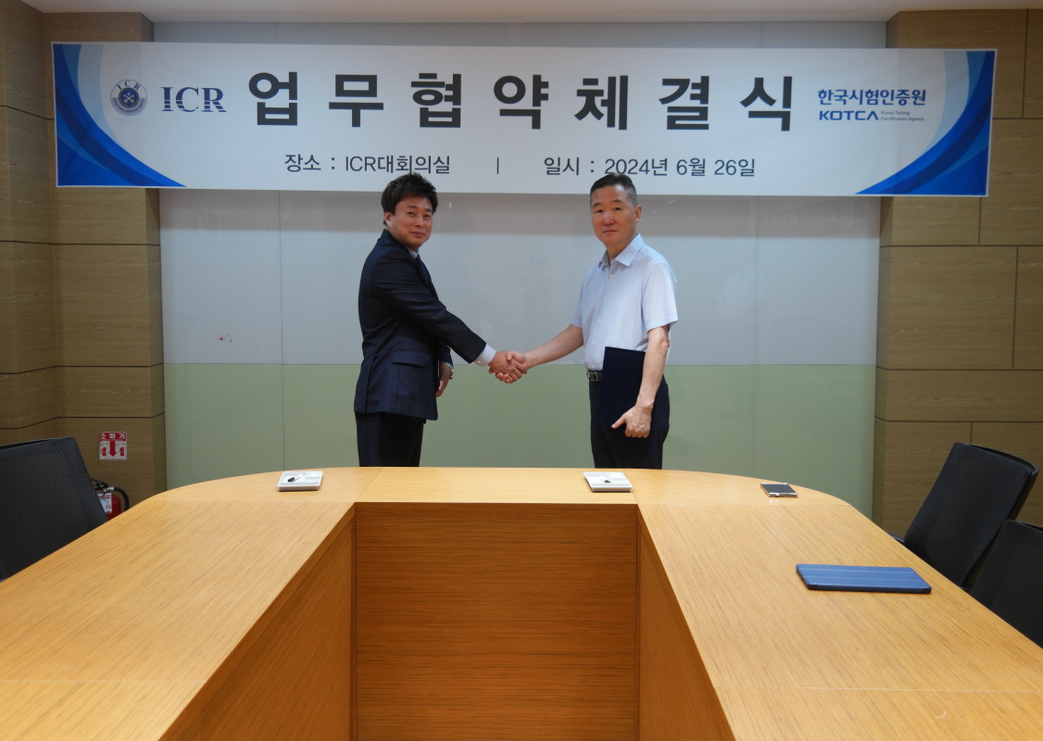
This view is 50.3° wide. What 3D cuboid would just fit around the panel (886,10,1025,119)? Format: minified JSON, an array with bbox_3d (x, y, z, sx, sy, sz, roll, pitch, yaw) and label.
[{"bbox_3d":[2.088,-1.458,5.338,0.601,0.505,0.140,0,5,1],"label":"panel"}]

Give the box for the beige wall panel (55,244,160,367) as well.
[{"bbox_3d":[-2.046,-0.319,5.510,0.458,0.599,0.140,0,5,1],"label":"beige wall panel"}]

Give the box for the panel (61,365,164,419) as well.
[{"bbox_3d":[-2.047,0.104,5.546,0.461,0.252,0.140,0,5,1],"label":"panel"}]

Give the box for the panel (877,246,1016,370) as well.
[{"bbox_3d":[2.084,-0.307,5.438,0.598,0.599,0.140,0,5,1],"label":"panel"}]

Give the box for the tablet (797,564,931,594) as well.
[{"bbox_3d":[0.722,0.442,2.359,0.247,0.012,0.164,1,5,6],"label":"tablet"}]

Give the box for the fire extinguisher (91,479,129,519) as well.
[{"bbox_3d":[-2.013,0.708,5.407,0.200,0.392,0.150,0,5,1],"label":"fire extinguisher"}]

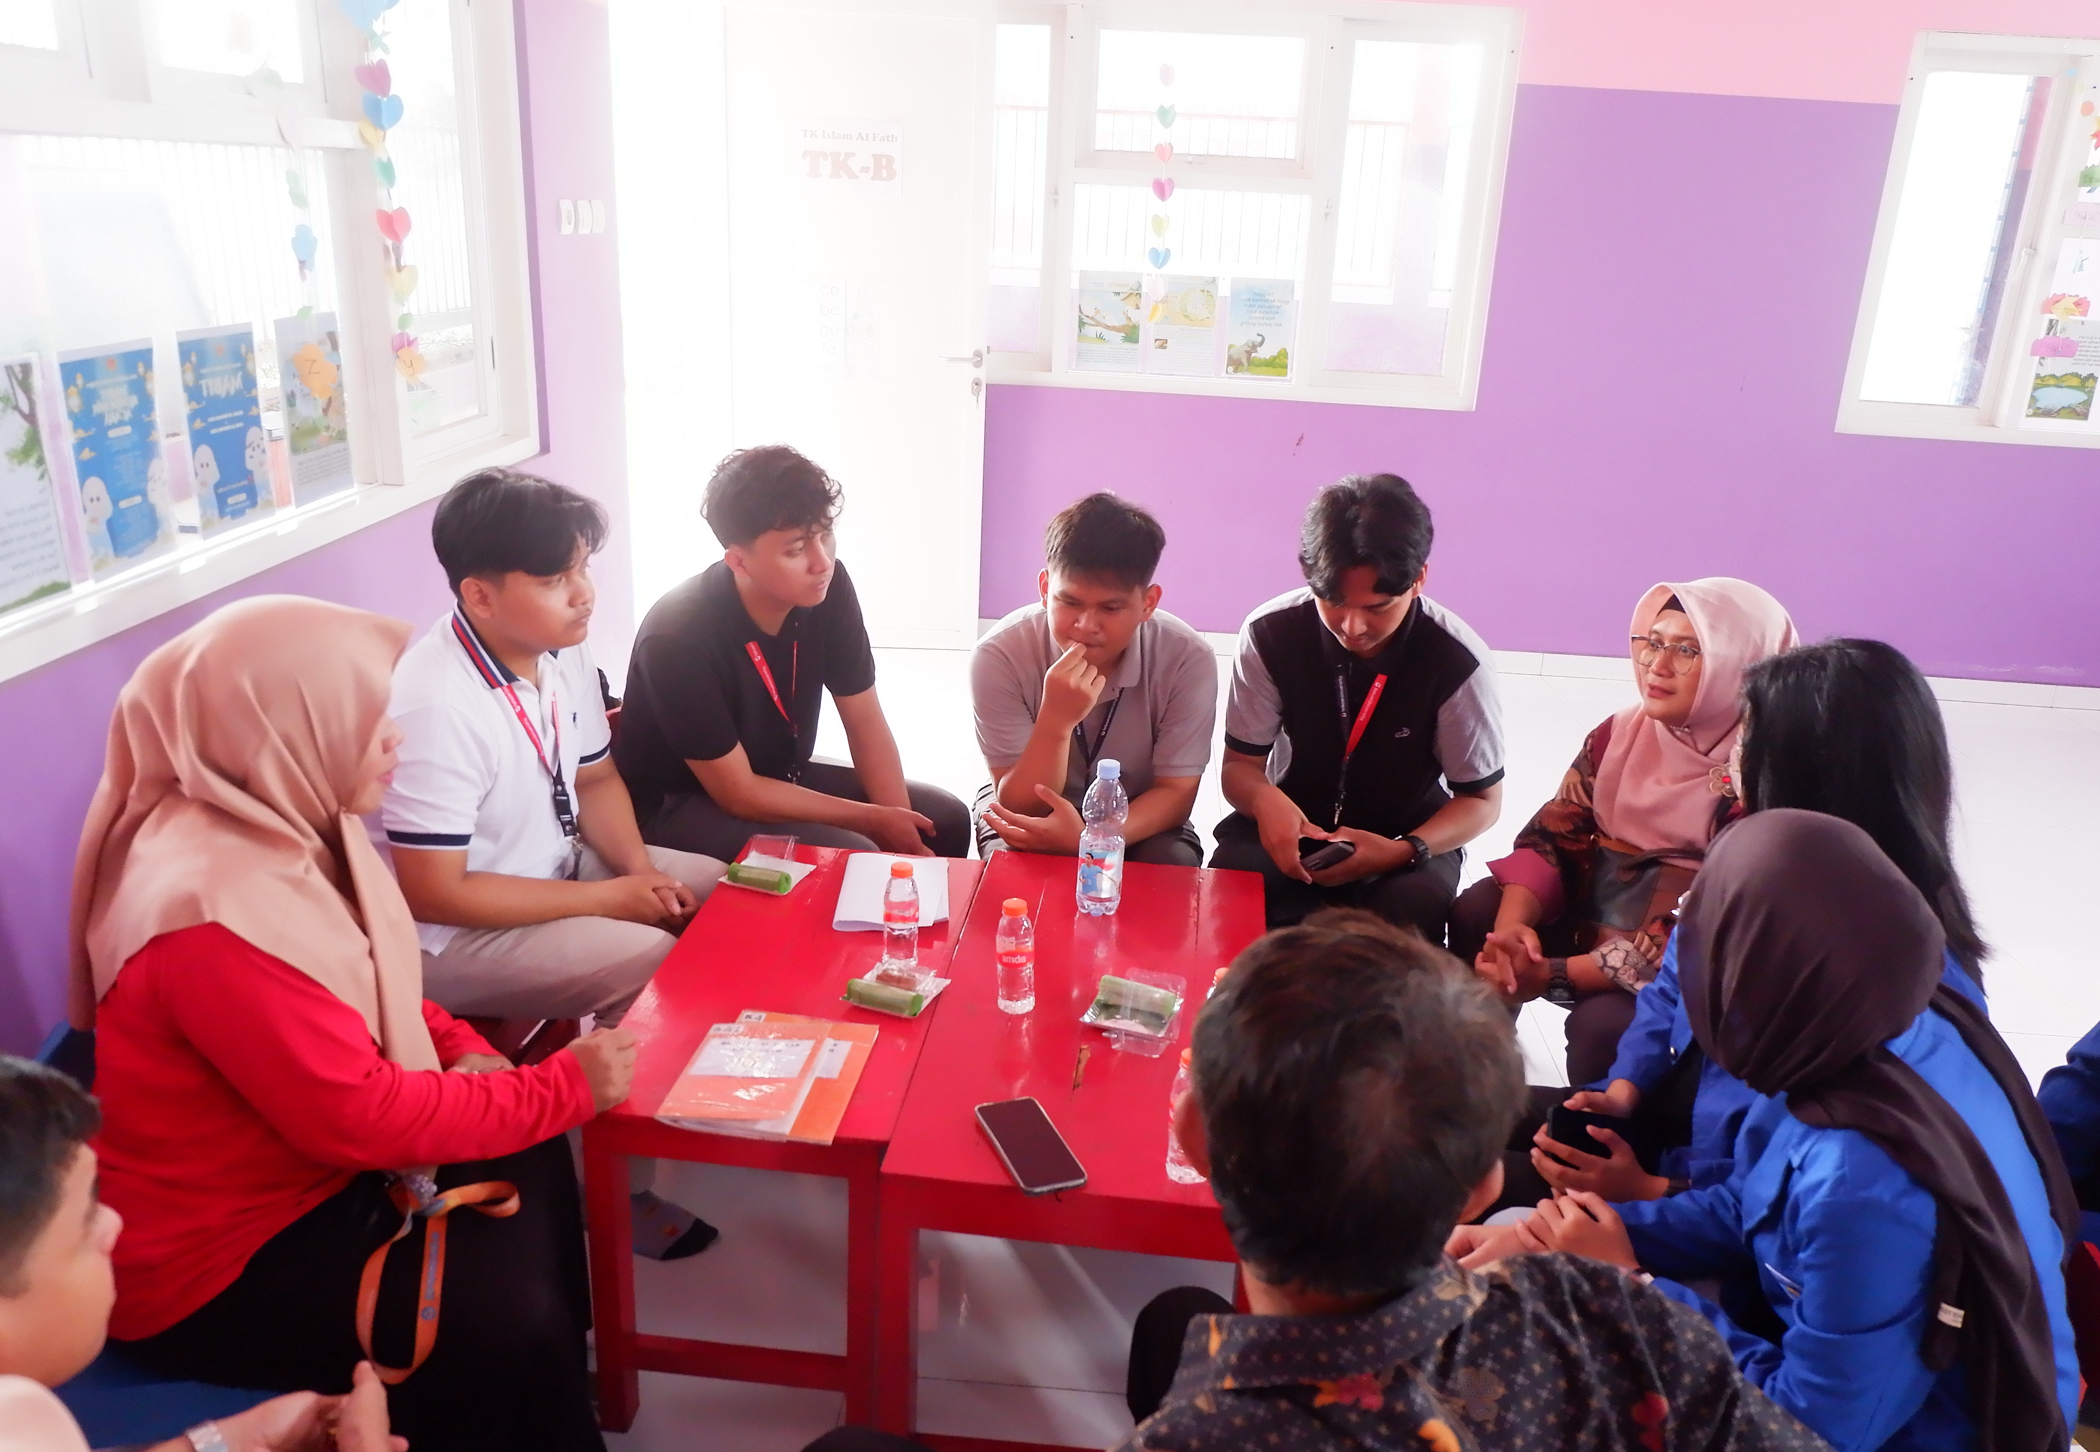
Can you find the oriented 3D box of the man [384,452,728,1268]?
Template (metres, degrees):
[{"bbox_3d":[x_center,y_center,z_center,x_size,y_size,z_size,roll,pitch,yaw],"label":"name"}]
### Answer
[{"bbox_3d":[-0.761,0.160,2.272,0.720,1.150,0.520,12,22,25],"label":"man"}]

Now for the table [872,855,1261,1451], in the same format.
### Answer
[{"bbox_3d":[0.064,0.612,2.037,0.430,0.540,0.835,5,20,5],"label":"table"}]

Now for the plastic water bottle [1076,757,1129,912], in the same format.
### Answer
[{"bbox_3d":[0.077,0.164,2.132,0.068,0.236,0.068,4,20,3],"label":"plastic water bottle"}]

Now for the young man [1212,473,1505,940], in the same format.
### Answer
[{"bbox_3d":[0.518,0.111,2.580,0.530,1.150,0.750,8,21,14],"label":"young man"}]

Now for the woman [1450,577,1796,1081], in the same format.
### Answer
[{"bbox_3d":[0.939,0.279,2.308,0.680,1.060,0.540,-8,23,-27],"label":"woman"}]

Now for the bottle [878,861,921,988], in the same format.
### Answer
[{"bbox_3d":[-0.216,0.270,2.103,0.051,0.151,0.051,4,20,3],"label":"bottle"}]

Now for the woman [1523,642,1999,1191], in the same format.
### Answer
[{"bbox_3d":[0.897,0.420,1.904,0.690,1.070,0.500,2,20,-1],"label":"woman"}]

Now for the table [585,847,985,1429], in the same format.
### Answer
[{"bbox_3d":[-0.362,0.570,2.182,0.404,0.480,0.785,4,20,4],"label":"table"}]

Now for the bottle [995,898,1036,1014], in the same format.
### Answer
[{"bbox_3d":[-0.040,0.296,1.879,0.051,0.151,0.051,4,20,3],"label":"bottle"}]

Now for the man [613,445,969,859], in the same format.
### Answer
[{"bbox_3d":[-0.488,0.025,2.692,0.740,1.140,0.550,18,25,35],"label":"man"}]

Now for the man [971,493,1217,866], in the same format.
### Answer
[{"bbox_3d":[0.097,0.092,2.649,0.500,1.100,0.740,3,20,1],"label":"man"}]

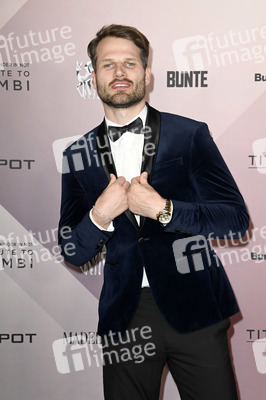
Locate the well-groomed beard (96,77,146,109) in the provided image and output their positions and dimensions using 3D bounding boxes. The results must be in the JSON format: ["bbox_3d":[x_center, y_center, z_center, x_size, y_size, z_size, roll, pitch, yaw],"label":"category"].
[{"bbox_3d":[-0.035,-0.323,2.600,0.148,0.095,0.100,-3,-5,2],"label":"well-groomed beard"}]

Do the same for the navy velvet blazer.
[{"bbox_3d":[0.060,0.063,2.660,0.570,0.710,0.360,-4,7,20],"label":"navy velvet blazer"}]

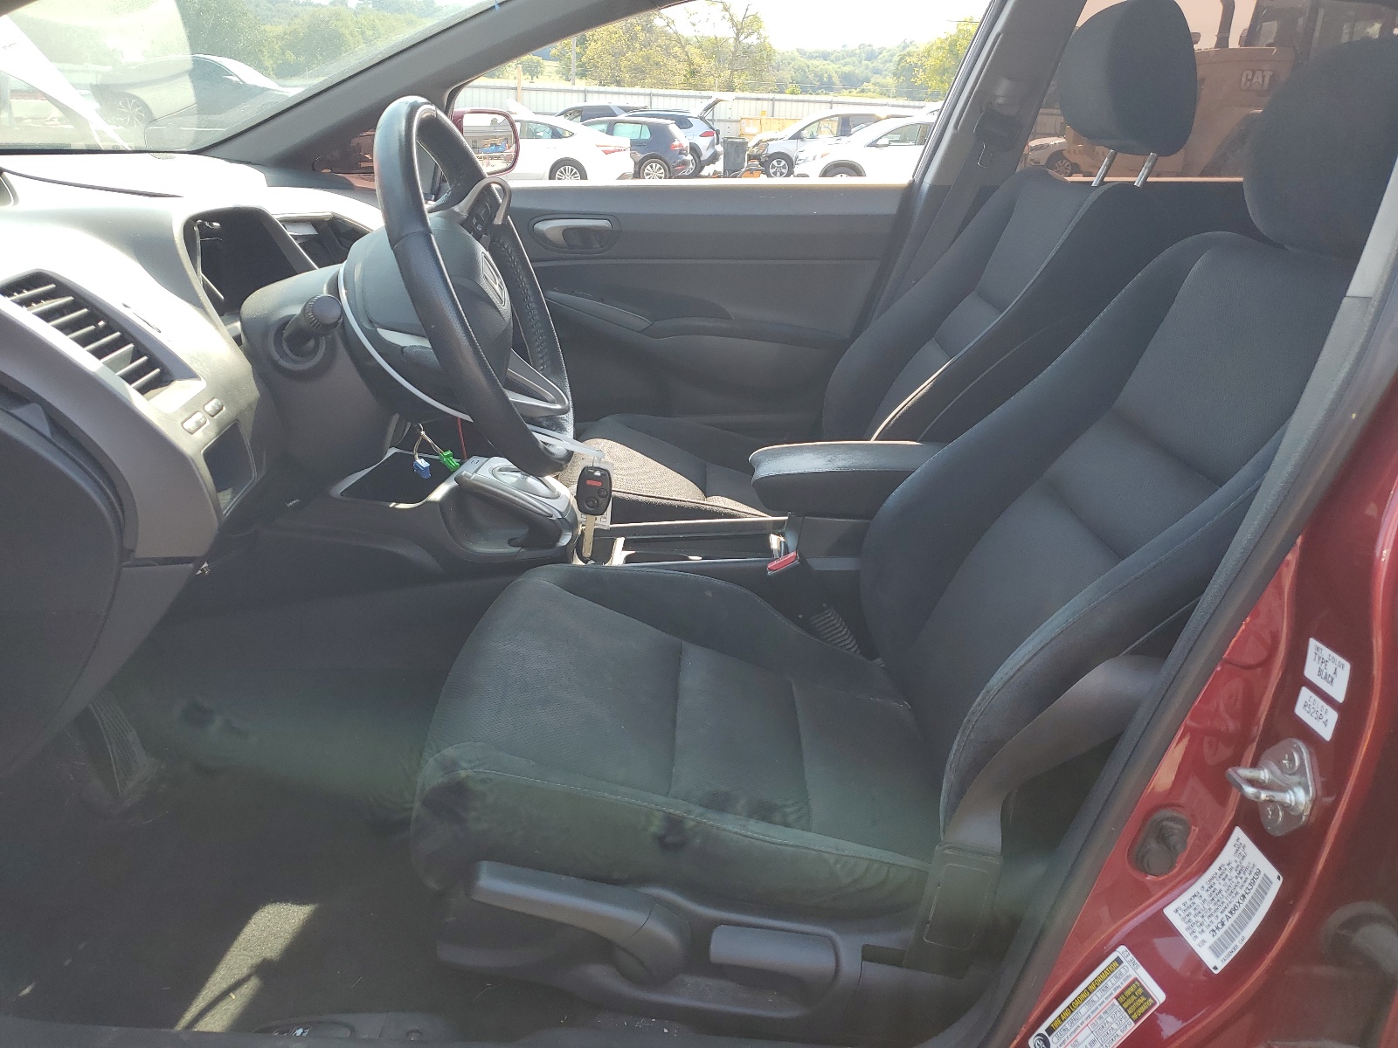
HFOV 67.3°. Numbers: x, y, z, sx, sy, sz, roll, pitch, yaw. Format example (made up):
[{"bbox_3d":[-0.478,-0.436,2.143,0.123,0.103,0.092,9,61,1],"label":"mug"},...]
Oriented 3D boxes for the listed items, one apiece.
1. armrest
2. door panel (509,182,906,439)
[{"bbox_3d":[0.212,-0.062,1.417,0.290,0.070,0.145,0,21,0],"label":"armrest"},{"bbox_3d":[-0.050,-0.377,2.030,0.900,0.540,0.120,0,21,0],"label":"door panel"}]

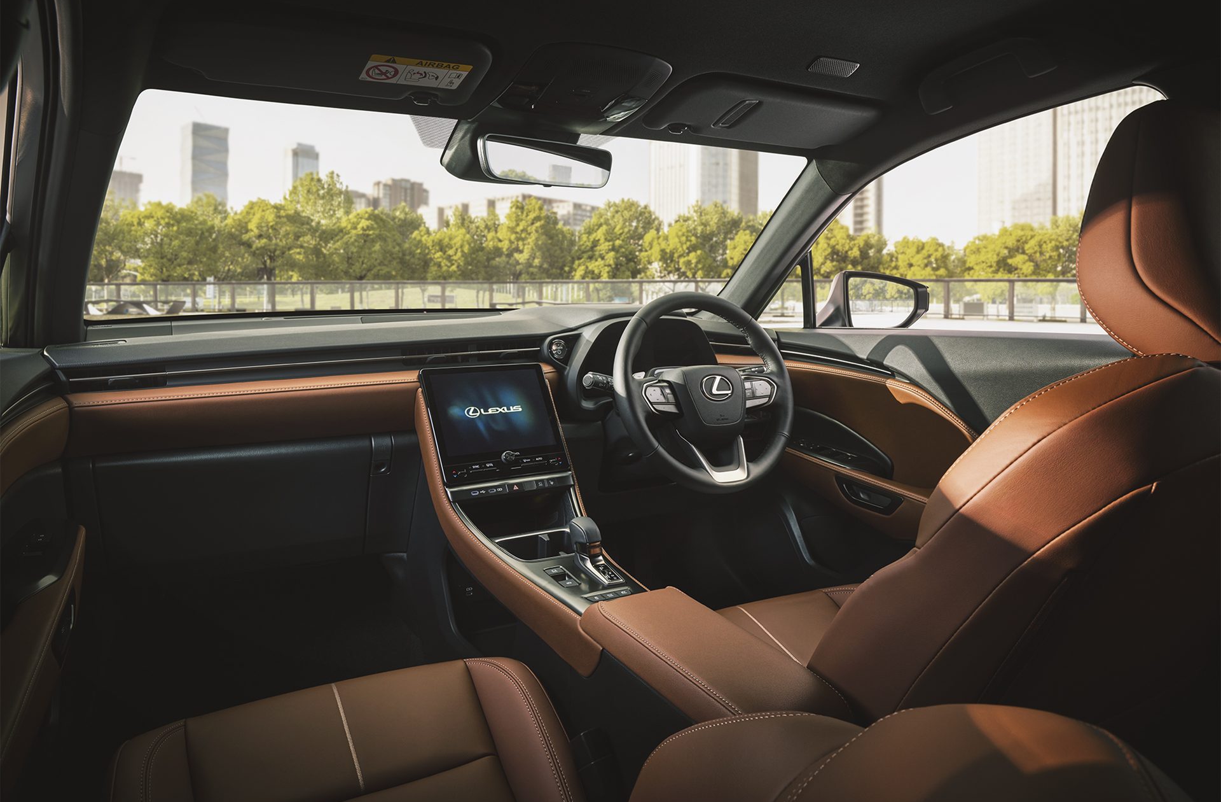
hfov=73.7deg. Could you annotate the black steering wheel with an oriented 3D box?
[{"bbox_3d":[0.166,-0.015,1.476,0.367,0.367,0.100,-4,-12,-26],"label":"black steering wheel"}]

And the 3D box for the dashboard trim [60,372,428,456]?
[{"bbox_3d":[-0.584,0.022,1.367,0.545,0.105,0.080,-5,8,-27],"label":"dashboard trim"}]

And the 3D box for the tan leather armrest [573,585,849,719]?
[{"bbox_3d":[0.107,0.280,0.887,0.155,0.065,0.350,-5,8,-27],"label":"tan leather armrest"}]

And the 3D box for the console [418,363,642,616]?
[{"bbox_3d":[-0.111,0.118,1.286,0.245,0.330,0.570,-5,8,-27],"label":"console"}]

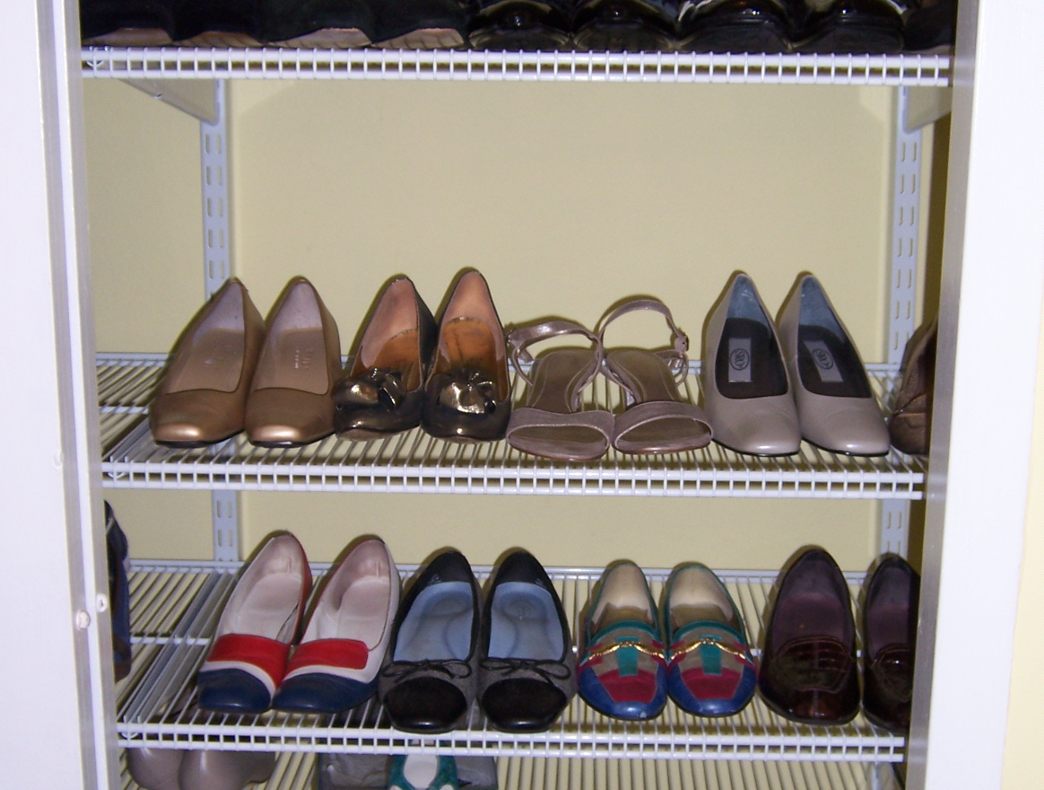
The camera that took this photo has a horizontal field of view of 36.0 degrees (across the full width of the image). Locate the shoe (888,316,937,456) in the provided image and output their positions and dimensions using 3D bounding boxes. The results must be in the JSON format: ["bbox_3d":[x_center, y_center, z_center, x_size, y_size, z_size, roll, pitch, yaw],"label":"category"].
[{"bbox_3d":[0.369,-0.021,1.389,0.078,0.092,0.240,4,14,16],"label":"shoe"}]

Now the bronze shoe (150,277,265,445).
[{"bbox_3d":[-0.263,-0.034,1.411,0.081,0.099,0.245,0,13,0],"label":"bronze shoe"}]

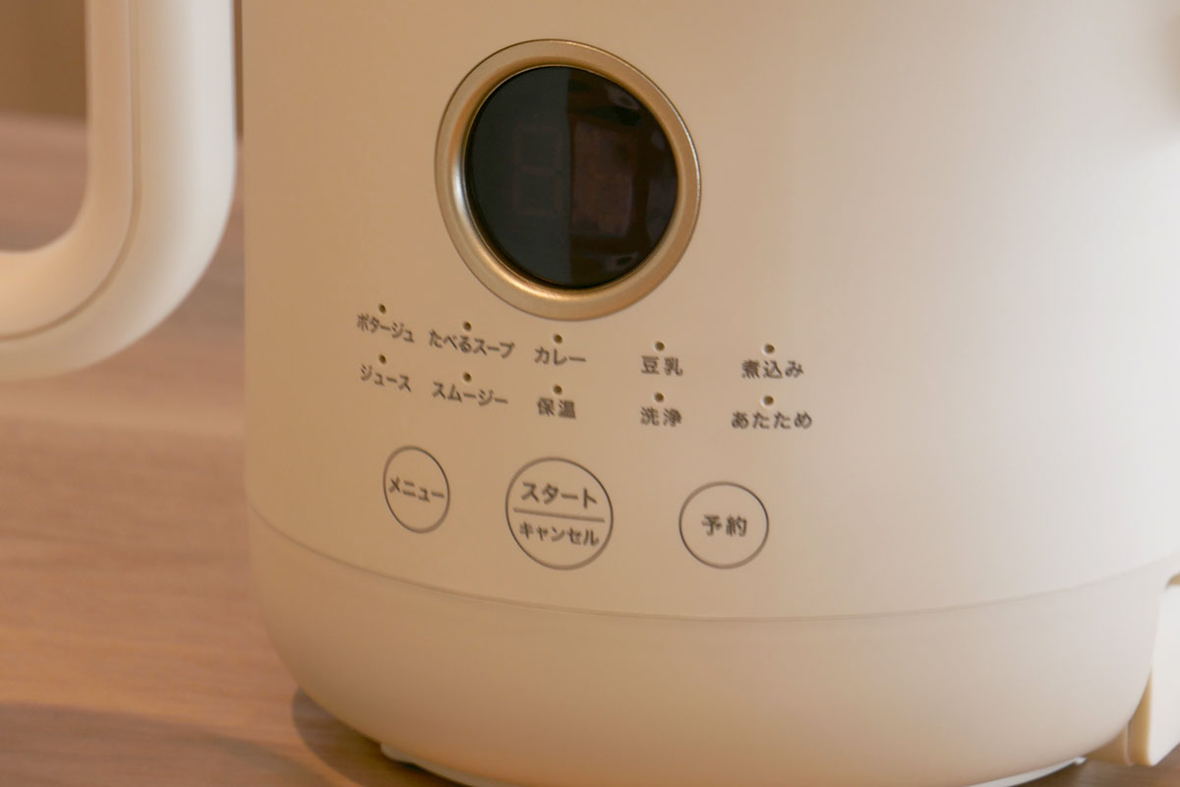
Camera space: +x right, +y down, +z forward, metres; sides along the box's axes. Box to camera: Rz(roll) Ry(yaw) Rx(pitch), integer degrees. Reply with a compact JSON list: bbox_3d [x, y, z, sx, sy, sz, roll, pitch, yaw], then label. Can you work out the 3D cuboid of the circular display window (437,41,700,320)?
[{"bbox_3d":[-0.003,-0.027,0.833,0.036,0.037,0.006,6,16,20],"label":"circular display window"}]

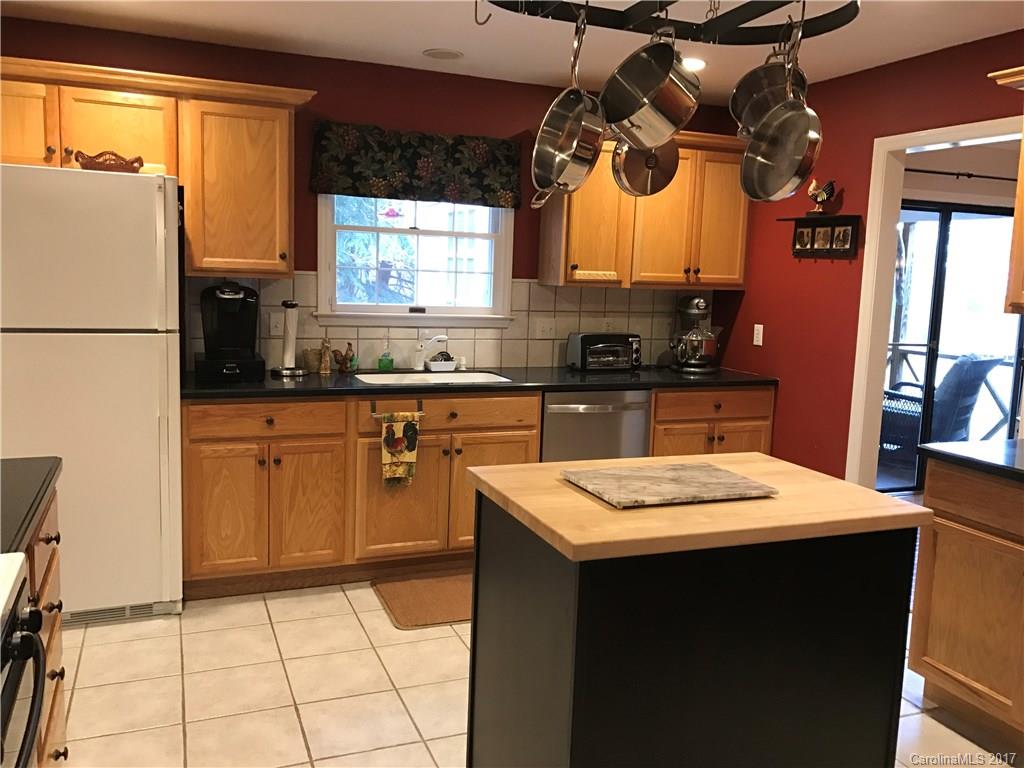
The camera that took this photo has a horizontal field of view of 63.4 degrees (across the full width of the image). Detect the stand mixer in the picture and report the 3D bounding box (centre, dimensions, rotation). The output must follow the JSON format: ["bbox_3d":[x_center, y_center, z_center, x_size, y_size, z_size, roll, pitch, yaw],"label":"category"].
[{"bbox_3d":[1.029,-0.285,4.710,0.267,0.413,0.337,1,8,-6],"label":"stand mixer"}]

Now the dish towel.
[{"bbox_3d":[-0.491,0.292,3.645,0.162,0.339,0.035,-1,8,-22],"label":"dish towel"}]

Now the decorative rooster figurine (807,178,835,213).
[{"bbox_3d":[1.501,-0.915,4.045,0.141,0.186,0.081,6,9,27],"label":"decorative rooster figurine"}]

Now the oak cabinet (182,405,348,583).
[{"bbox_3d":[-1.140,0.394,3.783,0.687,0.767,0.610,-1,8,-23],"label":"oak cabinet"}]

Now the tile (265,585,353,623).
[{"bbox_3d":[-0.881,0.949,3.575,0.332,0.010,0.332,-1,8,-22],"label":"tile"}]

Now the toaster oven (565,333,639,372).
[{"bbox_3d":[0.505,-0.176,4.606,0.362,0.197,0.215,-1,8,-23],"label":"toaster oven"}]

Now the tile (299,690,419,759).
[{"bbox_3d":[-0.483,1.070,2.610,0.331,0.010,0.331,-1,8,-22],"label":"tile"}]

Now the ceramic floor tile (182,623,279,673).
[{"bbox_3d":[-1.065,1.002,3.137,0.332,0.010,0.332,-1,8,-22],"label":"ceramic floor tile"}]

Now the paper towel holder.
[{"bbox_3d":[-1.032,-0.218,3.886,0.165,0.350,0.164,-1,8,-22],"label":"paper towel holder"}]

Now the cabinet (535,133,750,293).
[{"bbox_3d":[0.749,-0.935,4.523,1.153,0.816,0.332,-1,8,-22],"label":"cabinet"}]

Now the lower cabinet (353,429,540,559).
[{"bbox_3d":[-0.397,0.461,4.104,0.911,0.614,0.614,-1,8,-22],"label":"lower cabinet"}]

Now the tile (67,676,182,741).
[{"bbox_3d":[-1.237,1.044,2.671,0.330,0.010,0.330,-1,8,-23],"label":"tile"}]

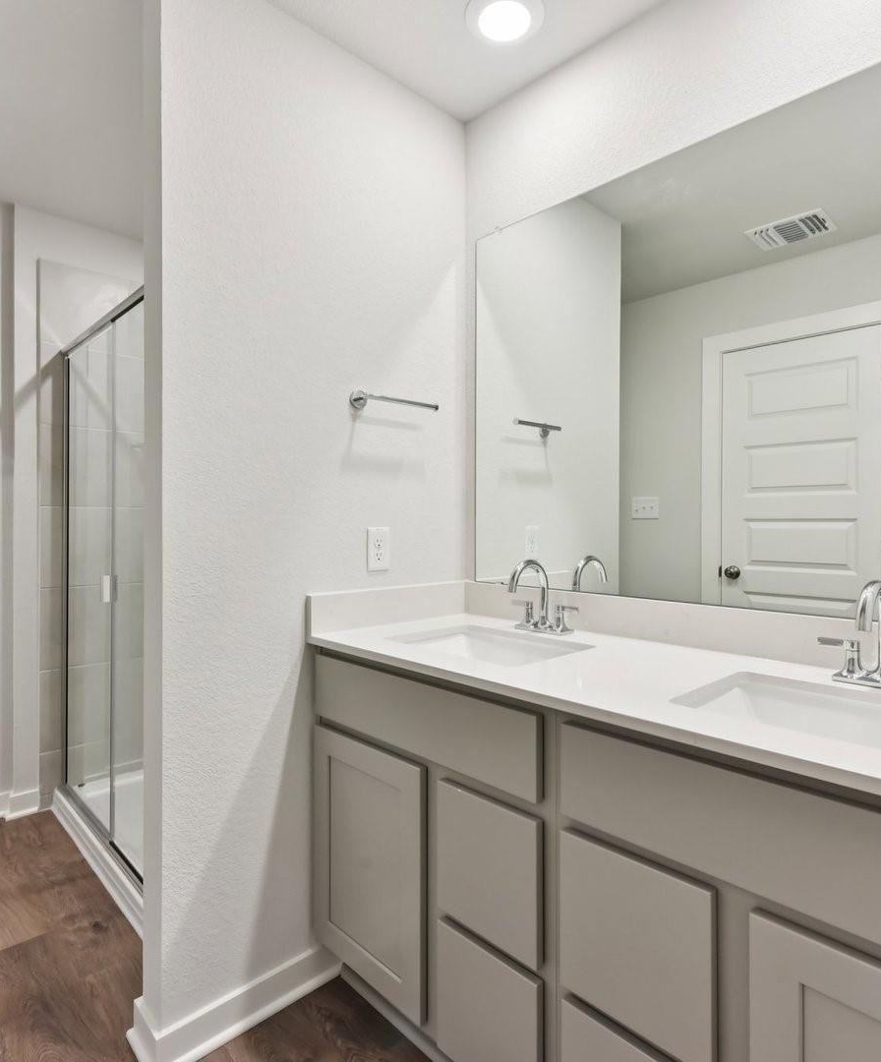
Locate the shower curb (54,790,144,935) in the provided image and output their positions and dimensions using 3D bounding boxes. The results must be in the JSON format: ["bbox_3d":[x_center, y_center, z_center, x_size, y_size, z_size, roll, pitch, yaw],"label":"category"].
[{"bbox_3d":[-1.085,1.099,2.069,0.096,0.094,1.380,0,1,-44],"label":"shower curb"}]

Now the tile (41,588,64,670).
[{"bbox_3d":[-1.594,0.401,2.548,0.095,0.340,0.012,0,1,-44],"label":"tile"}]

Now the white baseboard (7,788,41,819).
[{"bbox_3d":[-1.677,1.098,2.485,0.114,0.084,0.031,0,1,-44],"label":"white baseboard"}]

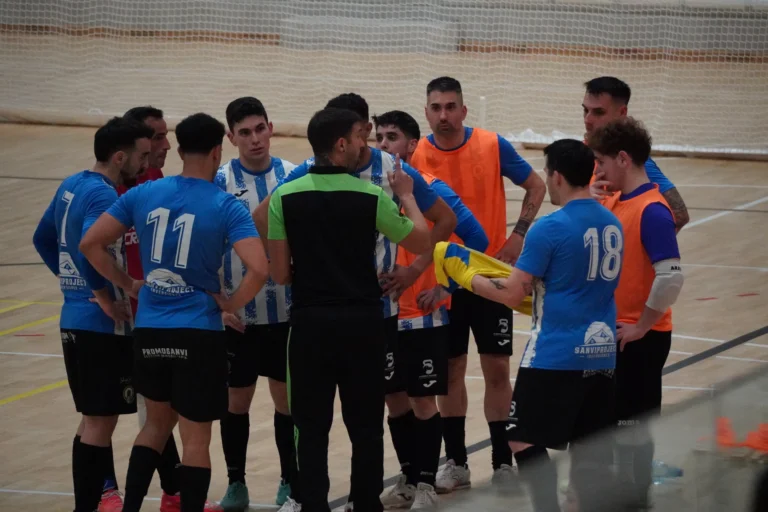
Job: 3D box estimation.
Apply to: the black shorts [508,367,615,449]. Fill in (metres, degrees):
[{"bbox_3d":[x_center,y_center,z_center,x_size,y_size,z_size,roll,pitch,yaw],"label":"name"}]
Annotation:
[{"bbox_3d":[0.723,0.582,32.500,0.360,0.420,0.400,6,8,42],"label":"black shorts"}]

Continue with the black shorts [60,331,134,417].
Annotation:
[{"bbox_3d":[-1.201,0.478,33.800,0.300,0.400,0.370,-5,11,-26],"label":"black shorts"}]

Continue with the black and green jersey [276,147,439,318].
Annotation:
[{"bbox_3d":[-0.175,-0.070,33.900,0.630,0.650,0.330,0,10,0],"label":"black and green jersey"}]

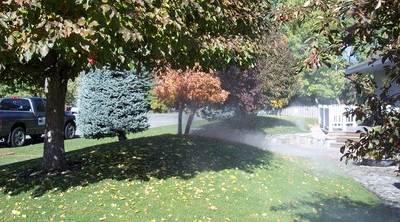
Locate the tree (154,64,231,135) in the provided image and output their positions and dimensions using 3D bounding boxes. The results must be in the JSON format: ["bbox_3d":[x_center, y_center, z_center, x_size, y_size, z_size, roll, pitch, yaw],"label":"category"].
[{"bbox_3d":[-0.307,-0.416,16.300,2.650,2.600,2.400,0,2,0],"label":"tree"}]

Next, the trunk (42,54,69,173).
[{"bbox_3d":[-2.950,0.010,9.200,0.520,2.450,0.500,0,2,0],"label":"trunk"}]

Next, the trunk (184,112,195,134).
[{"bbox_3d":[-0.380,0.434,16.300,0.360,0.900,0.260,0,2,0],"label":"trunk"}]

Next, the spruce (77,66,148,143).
[{"bbox_3d":[-2.561,-0.240,13.500,2.150,2.350,2.100,0,2,0],"label":"spruce"}]

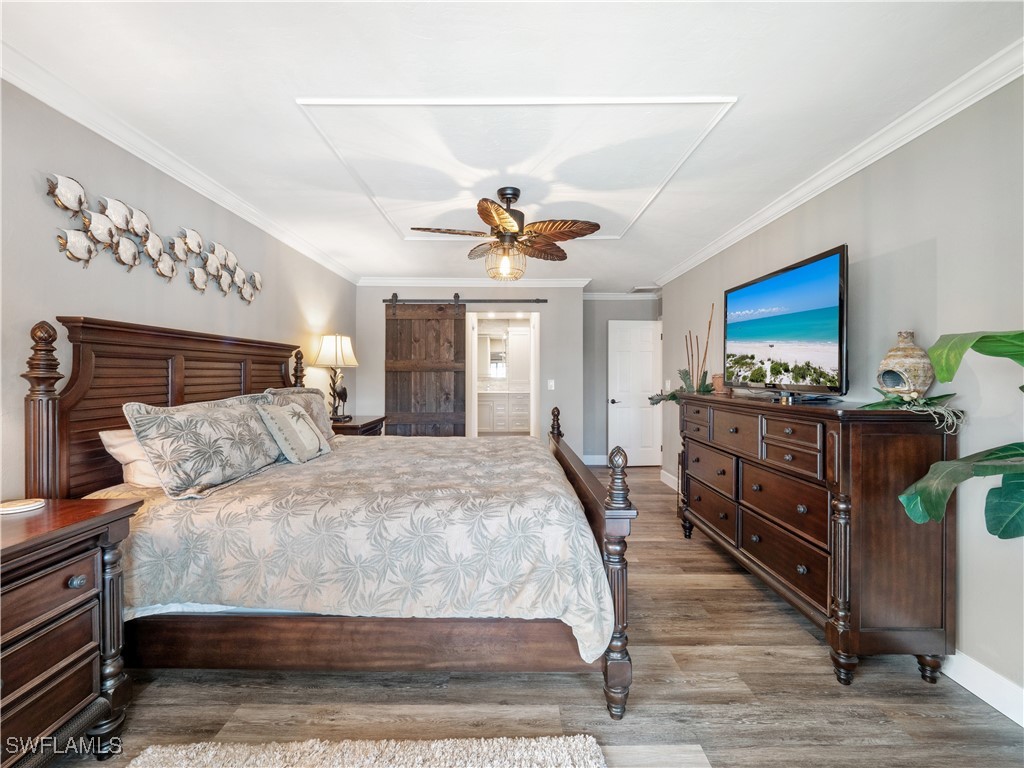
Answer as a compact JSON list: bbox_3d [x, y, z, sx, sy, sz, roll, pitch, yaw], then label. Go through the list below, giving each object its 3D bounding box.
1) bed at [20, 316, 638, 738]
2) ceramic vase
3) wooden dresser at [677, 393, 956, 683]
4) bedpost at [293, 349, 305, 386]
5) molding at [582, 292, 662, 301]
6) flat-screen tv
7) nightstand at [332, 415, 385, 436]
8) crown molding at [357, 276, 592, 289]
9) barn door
[{"bbox_3d":[-0.677,0.473,2.475,2.260,1.510,2.000,0,1,0],"label":"bed"},{"bbox_3d":[1.725,-0.072,1.810,0.190,0.310,0.190,0,1,-16],"label":"ceramic vase"},{"bbox_3d":[1.578,0.657,2.487,0.530,1.137,1.600,0,1,0],"label":"wooden dresser"},{"bbox_3d":[-1.743,0.466,3.390,0.115,1.480,0.115,0,1,0],"label":"bedpost"},{"bbox_3d":[1.508,-1.235,5.870,1.150,0.110,0.090,0,1,0],"label":"molding"},{"bbox_3d":[1.523,-0.301,2.390,0.070,0.690,1.060,0,1,0],"label":"flat-screen tv"},{"bbox_3d":[-1.541,0.771,3.885,0.520,0.850,0.714,0,1,0],"label":"nightstand"},{"bbox_3d":[-0.462,-1.237,5.020,2.860,0.115,0.090,0,1,0],"label":"crown molding"},{"bbox_3d":[-1.038,0.098,5.000,0.970,2.120,0.055,0,1,0],"label":"barn door"}]

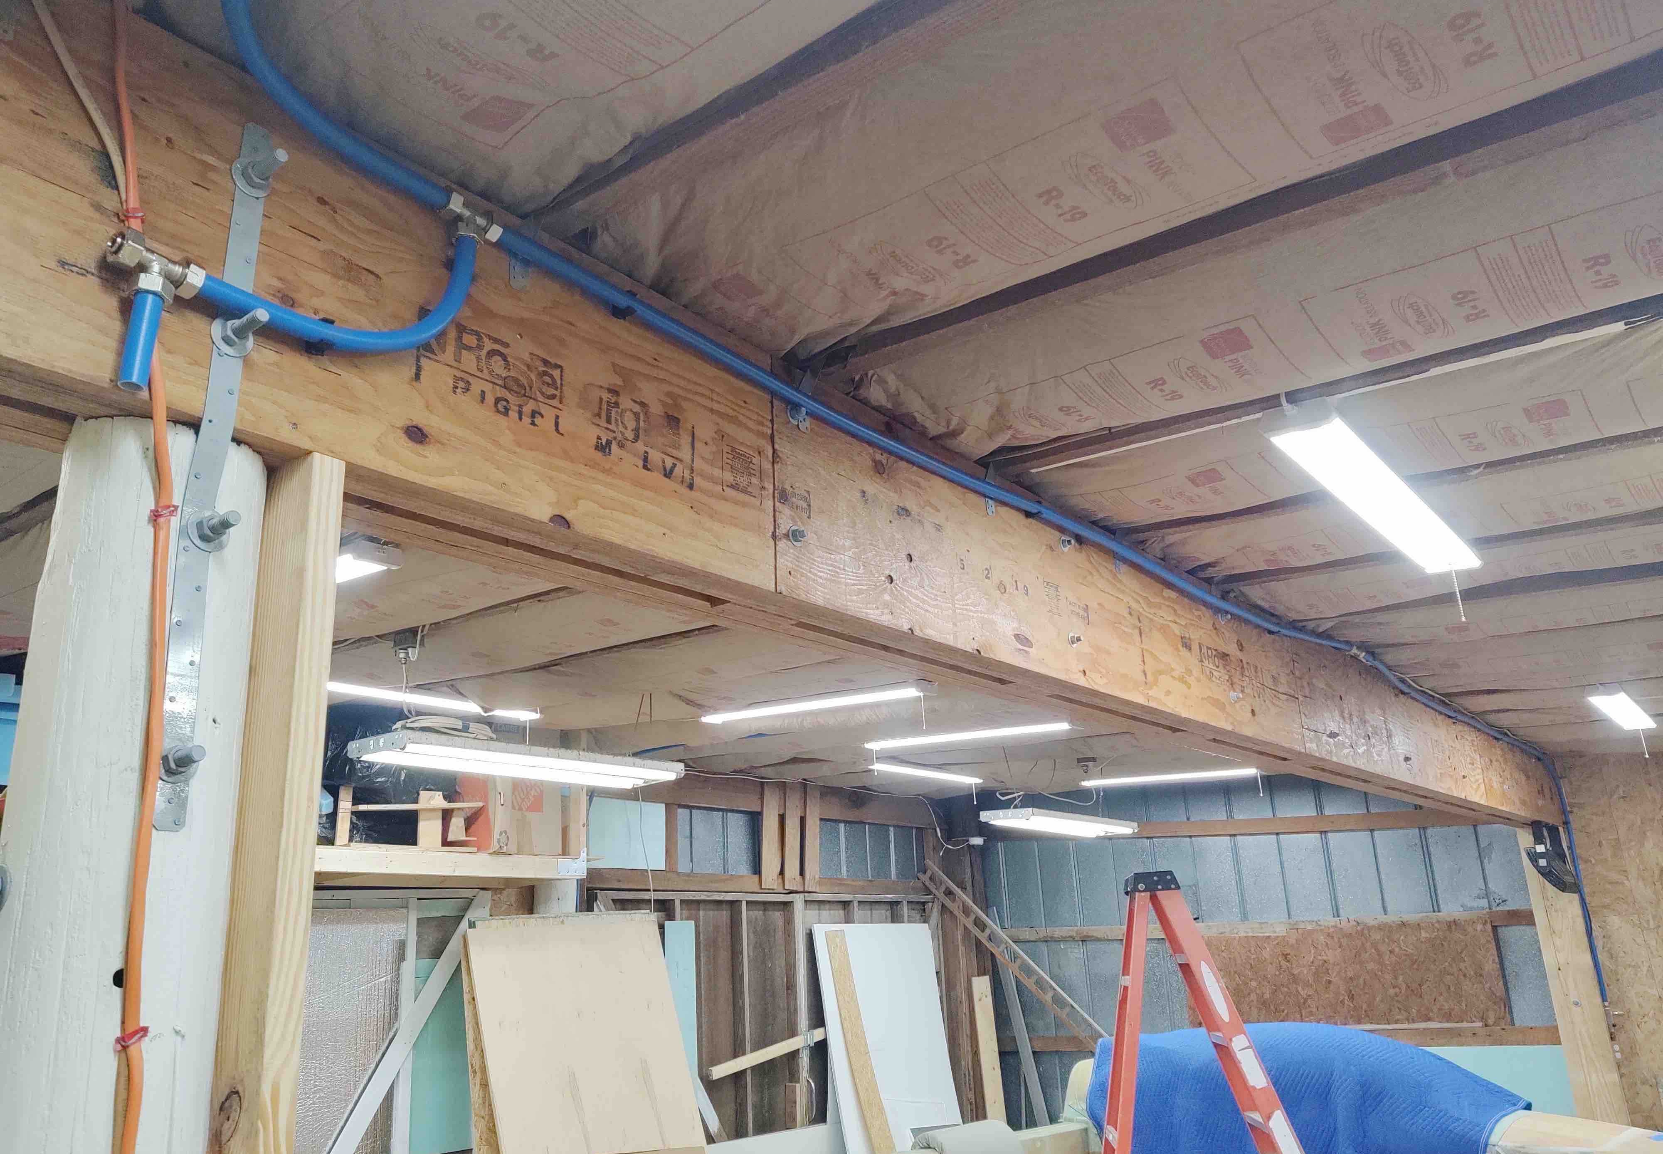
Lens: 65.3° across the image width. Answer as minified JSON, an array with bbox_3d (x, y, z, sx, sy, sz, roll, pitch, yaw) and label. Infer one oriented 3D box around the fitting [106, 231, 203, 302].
[{"bbox_3d":[-0.649,-0.294,1.245,0.037,0.054,0.084,-13,-19,35],"label":"fitting"}]

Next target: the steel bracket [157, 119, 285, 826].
[{"bbox_3d":[-0.601,-0.137,1.283,0.060,0.760,0.045,-15,-21,35],"label":"steel bracket"}]

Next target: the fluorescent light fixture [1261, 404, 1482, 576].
[{"bbox_3d":[1.182,-0.167,2.747,0.130,0.045,1.180,-13,-19,35],"label":"fluorescent light fixture"}]

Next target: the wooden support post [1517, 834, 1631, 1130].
[{"bbox_3d":[4.280,2.467,7.419,0.240,2.020,0.140,-15,-21,35],"label":"wooden support post"}]

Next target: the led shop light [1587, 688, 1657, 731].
[{"bbox_3d":[3.451,0.571,5.650,0.130,0.045,1.180,-13,-19,35],"label":"led shop light"}]

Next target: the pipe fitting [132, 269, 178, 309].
[{"bbox_3d":[-0.647,-0.275,1.242,0.035,0.019,0.035,-13,-19,35],"label":"pipe fitting"}]

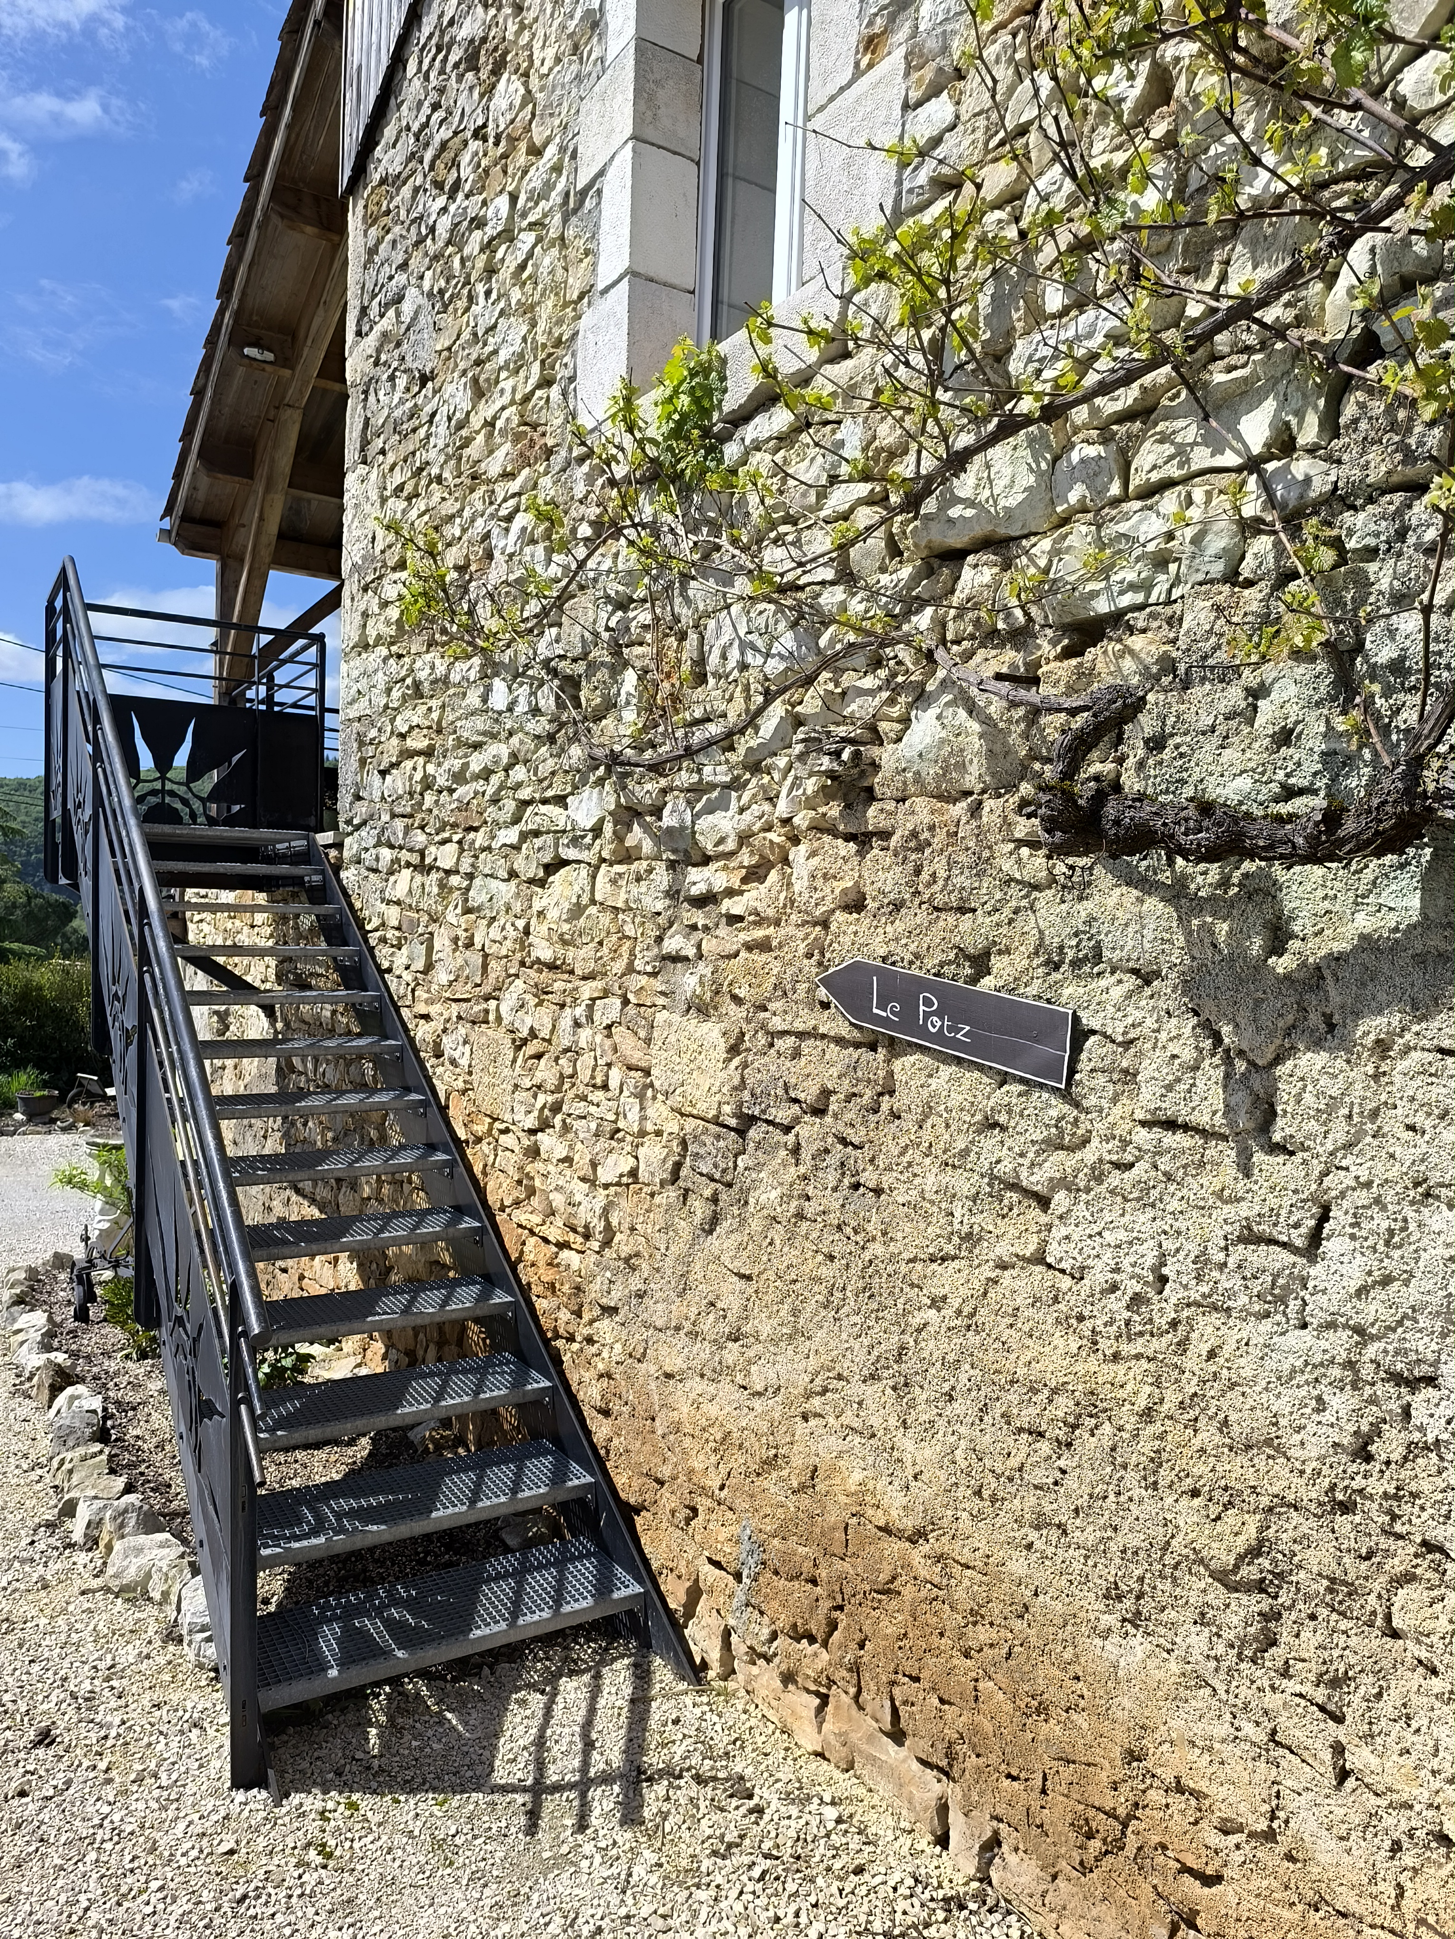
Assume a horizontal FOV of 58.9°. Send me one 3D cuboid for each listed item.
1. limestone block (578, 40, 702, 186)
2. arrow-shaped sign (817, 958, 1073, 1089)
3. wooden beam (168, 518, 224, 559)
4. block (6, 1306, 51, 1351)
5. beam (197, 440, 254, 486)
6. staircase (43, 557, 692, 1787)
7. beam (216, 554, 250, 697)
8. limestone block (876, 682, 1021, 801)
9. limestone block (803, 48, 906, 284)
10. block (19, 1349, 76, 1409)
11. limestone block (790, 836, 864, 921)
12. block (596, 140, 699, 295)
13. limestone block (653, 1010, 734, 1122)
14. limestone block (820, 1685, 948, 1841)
[{"bbox_3d":[-0.247,-2.345,3.611,0.215,0.255,0.320,0,2,-33],"label":"limestone block"},{"bbox_3d":[0.375,0.077,2.410,0.020,0.129,0.690,0,9,-33],"label":"arrow-shaped sign"},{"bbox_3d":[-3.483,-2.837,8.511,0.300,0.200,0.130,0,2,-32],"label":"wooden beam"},{"bbox_3d":[-2.665,1.369,4.913,0.180,0.120,0.160,0,2,-32],"label":"block"},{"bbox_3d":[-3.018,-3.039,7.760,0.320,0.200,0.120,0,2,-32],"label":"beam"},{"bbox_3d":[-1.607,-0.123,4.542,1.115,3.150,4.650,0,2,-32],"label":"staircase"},{"bbox_3d":[-3.276,-1.738,8.544,0.165,1.985,0.160,0,2,-32],"label":"beam"},{"bbox_3d":[0.468,-0.434,2.409,0.180,0.215,0.360,0,2,-33],"label":"limestone block"},{"bbox_3d":[0.342,-1.557,2.570,0.220,0.330,0.315,0,2,-33],"label":"limestone block"},{"bbox_3d":[-2.365,1.404,4.492,0.180,0.145,0.190,0,2,-32],"label":"block"},{"bbox_3d":[0.271,-0.185,2.707,0.170,0.165,0.235,0,2,-33],"label":"limestone block"},{"bbox_3d":[-0.218,-2.042,3.565,0.215,0.345,0.180,0,2,-33],"label":"block"},{"bbox_3d":[-0.009,0.224,3.057,0.180,0.215,0.350,0,2,-33],"label":"limestone block"},{"bbox_3d":[0.332,1.472,2.426,0.150,0.155,0.345,0,2,-33],"label":"limestone block"}]

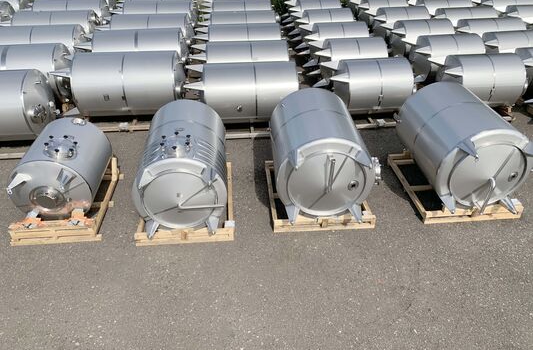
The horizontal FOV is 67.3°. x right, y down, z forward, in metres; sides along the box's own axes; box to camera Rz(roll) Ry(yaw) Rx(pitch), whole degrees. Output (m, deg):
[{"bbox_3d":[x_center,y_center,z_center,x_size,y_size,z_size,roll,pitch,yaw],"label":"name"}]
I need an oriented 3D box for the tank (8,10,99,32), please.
[{"bbox_3d":[-8.388,-5.582,15.718,3.411,1.561,1.561,-3,34,-5],"label":"tank"}]

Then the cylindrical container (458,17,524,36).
[{"bbox_3d":[6.560,-4.106,12.041,2.264,1.080,1.080,-2,35,-3],"label":"cylindrical container"}]

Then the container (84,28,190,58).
[{"bbox_3d":[-3.268,-3.004,10.271,2.613,1.356,1.356,-3,35,-4],"label":"container"}]

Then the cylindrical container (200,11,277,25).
[{"bbox_3d":[-0.994,-5.545,15.650,2.984,1.563,1.563,-3,34,-5],"label":"cylindrical container"}]

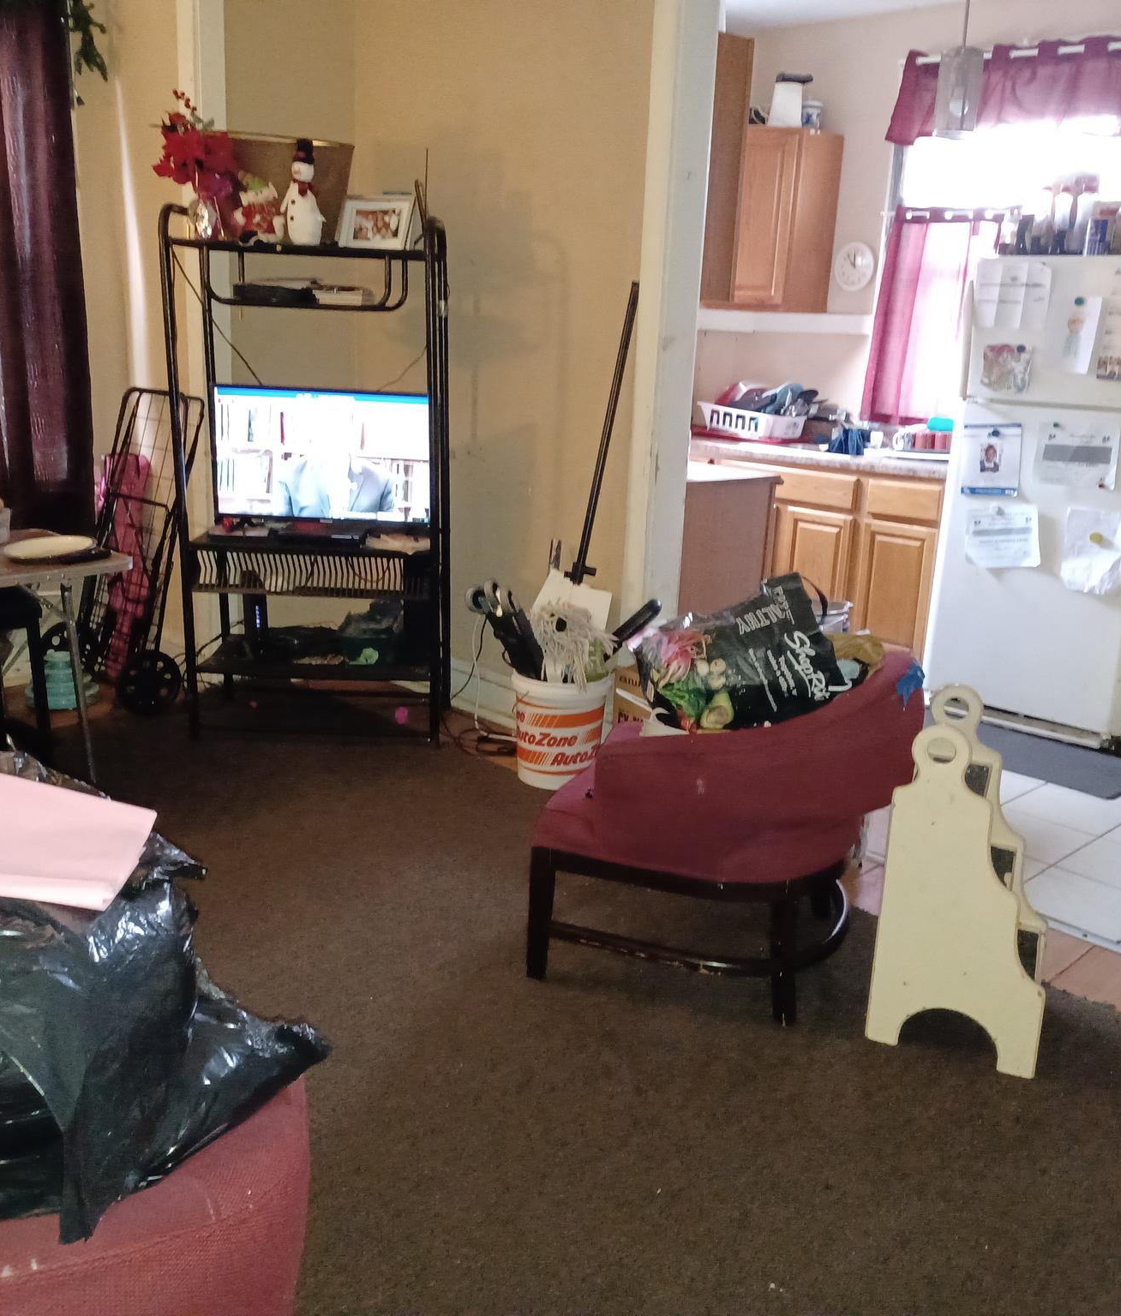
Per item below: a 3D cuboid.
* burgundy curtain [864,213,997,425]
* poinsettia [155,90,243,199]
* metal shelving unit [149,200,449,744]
[{"bbox_3d":[1.558,-1.435,5.382,0.080,0.910,0.550,-13,22,-42],"label":"burgundy curtain"},{"bbox_3d":[-1.109,-1.566,3.895,0.270,0.330,0.230,2,16,0],"label":"poinsettia"},{"bbox_3d":[-0.814,-0.594,4.254,0.860,1.710,0.400,2,16,0],"label":"metal shelving unit"}]

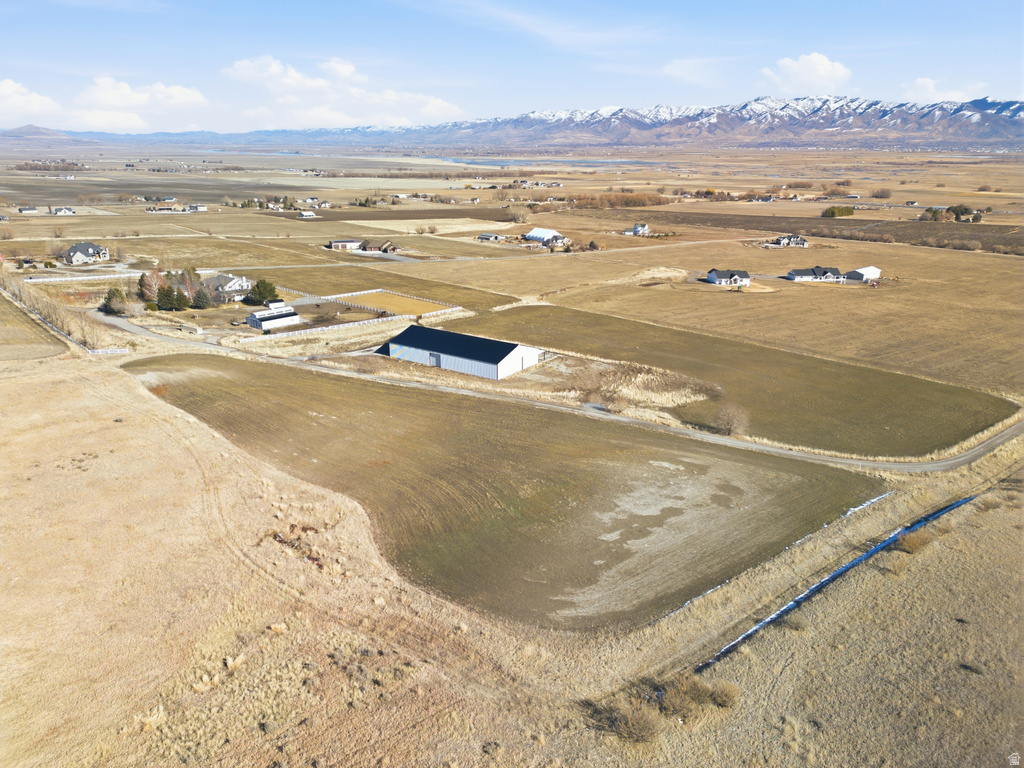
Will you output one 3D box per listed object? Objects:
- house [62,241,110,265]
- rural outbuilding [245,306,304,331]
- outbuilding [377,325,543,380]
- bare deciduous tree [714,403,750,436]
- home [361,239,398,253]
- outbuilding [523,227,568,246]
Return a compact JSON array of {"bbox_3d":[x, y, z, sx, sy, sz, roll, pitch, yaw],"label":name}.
[{"bbox_3d":[-274.073,-83.983,457.228,18.000,9.200,22.000,16,24,37],"label":"house"},{"bbox_3d":[-102.152,-28.587,303.899,13.361,6.088,17.206,18,26,41],"label":"rural outbuilding"},{"bbox_3d":[-16.224,-13.874,257.409,47.880,9.272,29.488,13,23,32],"label":"outbuilding"},{"bbox_3d":[59.406,9.432,191.045,9.000,9.200,9.000,0,19,0],"label":"bare deciduous tree"},{"bbox_3d":[-93.563,-96.771,499.584,23.500,6.600,14.000,-7,20,-19],"label":"home"},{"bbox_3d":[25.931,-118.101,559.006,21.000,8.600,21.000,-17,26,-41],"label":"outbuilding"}]

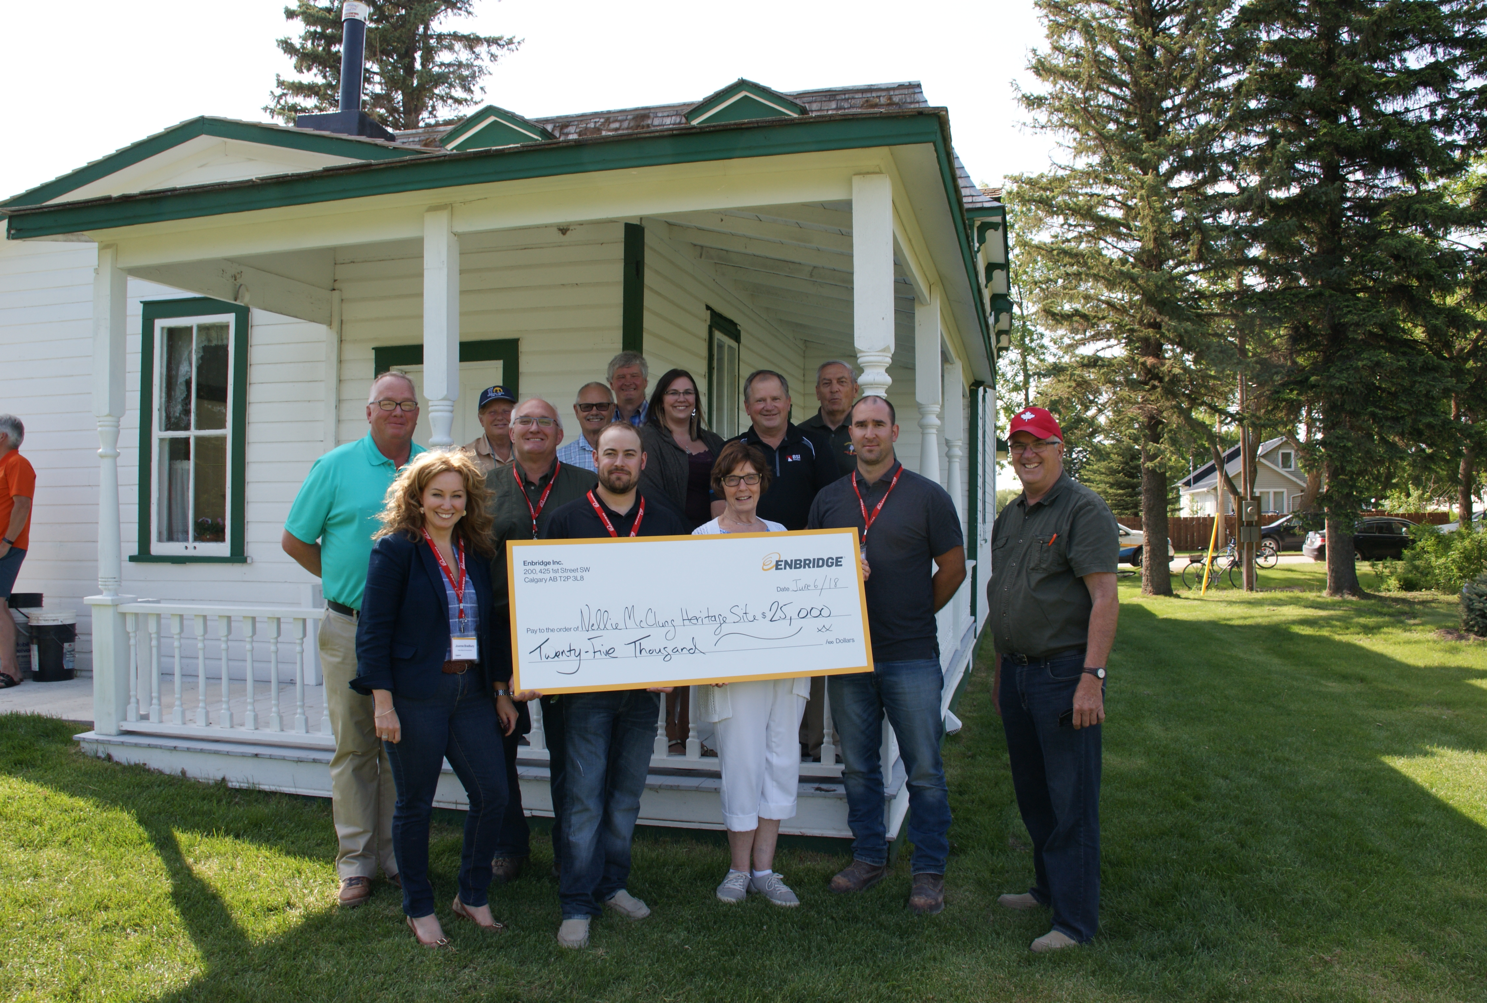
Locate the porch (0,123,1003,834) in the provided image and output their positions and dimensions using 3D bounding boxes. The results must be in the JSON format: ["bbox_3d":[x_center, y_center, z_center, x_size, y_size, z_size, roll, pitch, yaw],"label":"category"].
[{"bbox_3d":[-0.396,-0.027,8.531,4.400,2.920,7.790,-1,-1,15],"label":"porch"}]

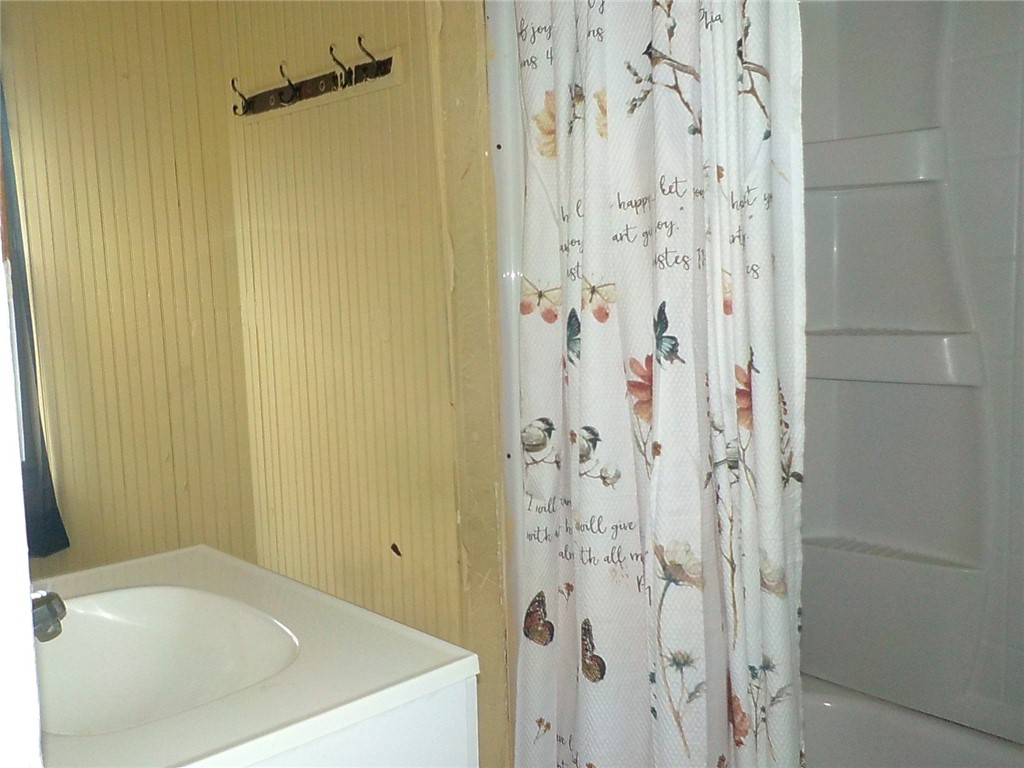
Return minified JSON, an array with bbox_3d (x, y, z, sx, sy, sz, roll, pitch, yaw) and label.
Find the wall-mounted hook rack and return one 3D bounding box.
[{"bbox_3d":[-0.489,-0.718,2.091,0.600,0.090,0.060,4,9,43],"label":"wall-mounted hook rack"}]

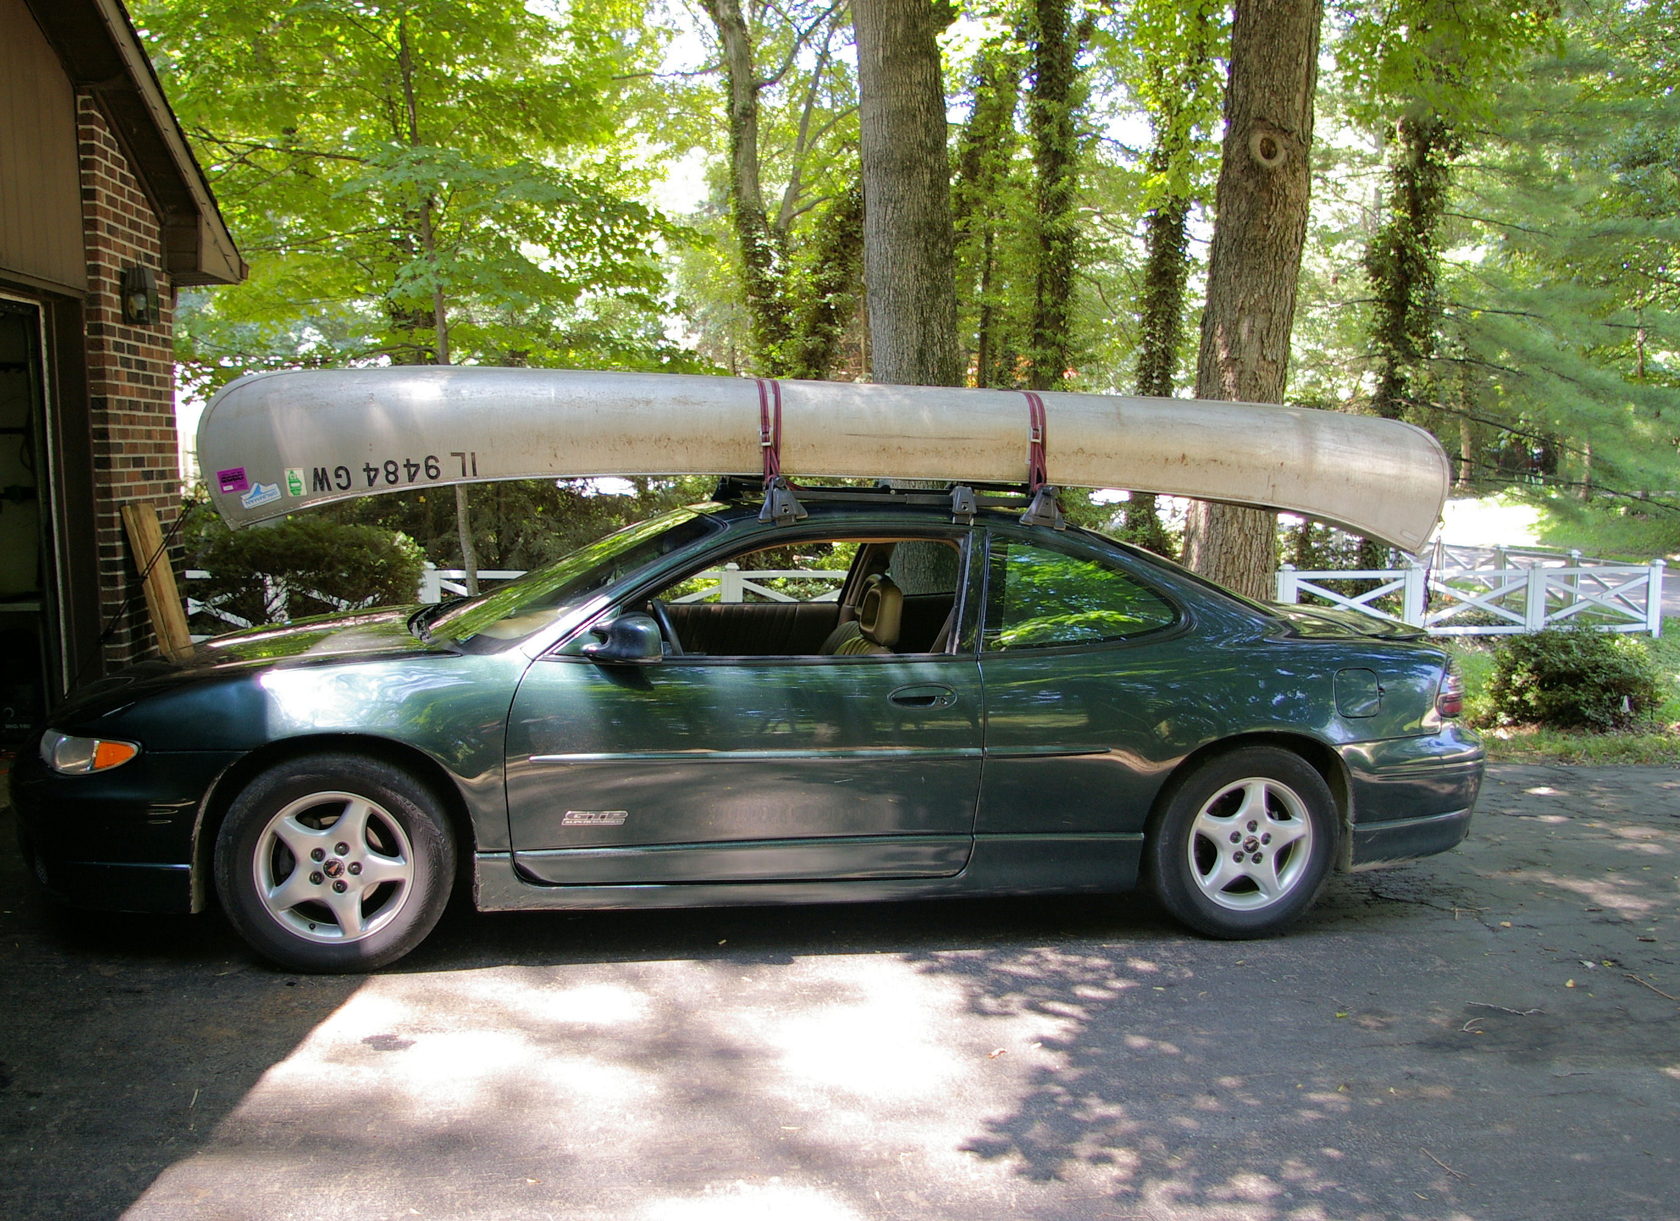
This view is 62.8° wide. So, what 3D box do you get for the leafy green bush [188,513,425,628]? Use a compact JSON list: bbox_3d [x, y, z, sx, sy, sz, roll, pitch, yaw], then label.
[{"bbox_3d":[-3.800,-0.130,9.650,1.750,1.100,1.500,-2,6,-19],"label":"leafy green bush"}]

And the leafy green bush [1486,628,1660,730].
[{"bbox_3d":[4.630,0.410,8.720,1.100,0.620,1.000,3,6,27],"label":"leafy green bush"}]

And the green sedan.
[{"bbox_3d":[-0.161,0.281,4.989,4.980,1.400,1.860,0,6,-11],"label":"green sedan"}]

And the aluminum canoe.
[{"bbox_3d":[0.134,-0.531,4.959,4.580,0.580,0.900,0,6,-11],"label":"aluminum canoe"}]

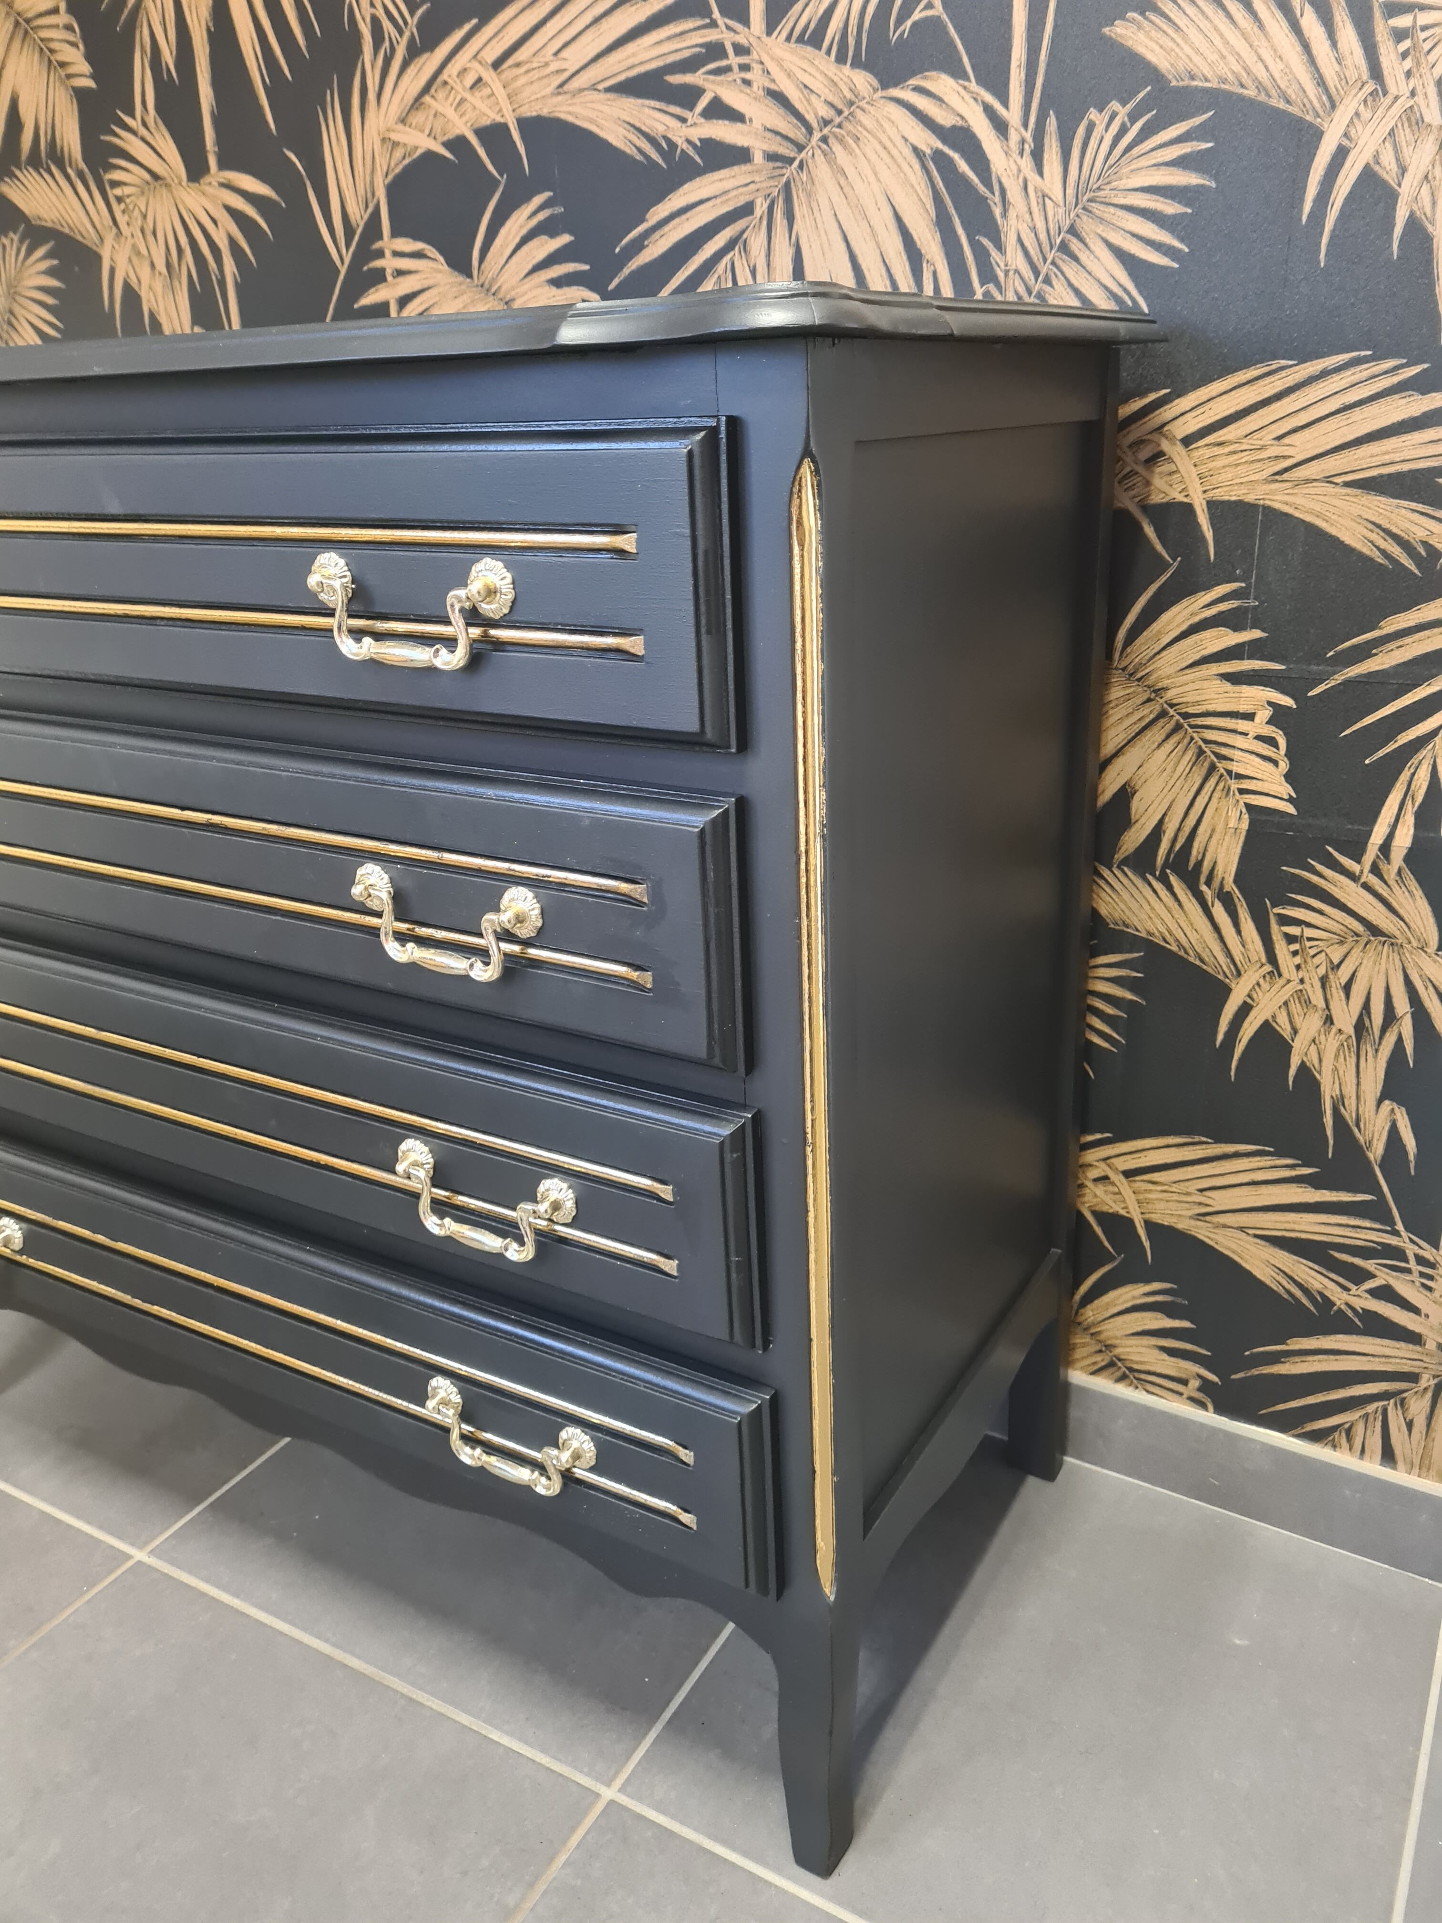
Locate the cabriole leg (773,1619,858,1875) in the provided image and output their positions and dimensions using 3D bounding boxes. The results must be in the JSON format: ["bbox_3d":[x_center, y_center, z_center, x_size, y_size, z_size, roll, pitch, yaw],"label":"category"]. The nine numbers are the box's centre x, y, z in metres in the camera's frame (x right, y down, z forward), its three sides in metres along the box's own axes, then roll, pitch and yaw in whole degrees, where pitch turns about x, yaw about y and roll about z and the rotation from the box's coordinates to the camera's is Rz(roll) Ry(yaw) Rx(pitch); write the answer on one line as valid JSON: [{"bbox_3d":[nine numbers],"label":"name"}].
[{"bbox_3d":[0.058,0.453,0.863,0.041,0.217,0.038,10,25,29],"label":"cabriole leg"}]

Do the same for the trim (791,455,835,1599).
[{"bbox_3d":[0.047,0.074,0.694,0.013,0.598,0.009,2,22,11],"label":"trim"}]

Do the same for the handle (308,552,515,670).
[{"bbox_3d":[-0.153,-0.164,0.678,0.127,0.051,0.025,10,25,29],"label":"handle"}]

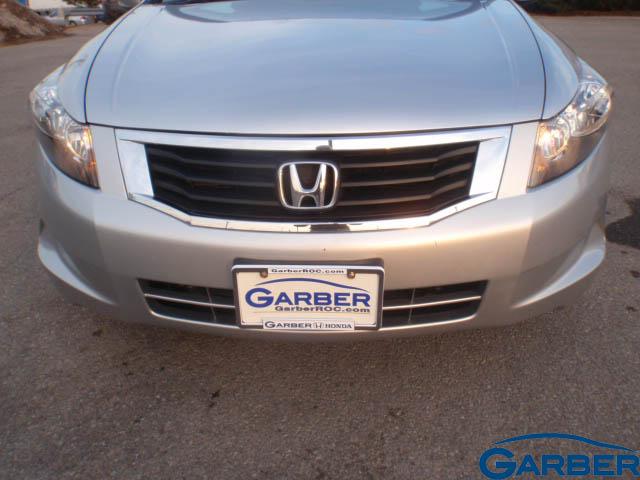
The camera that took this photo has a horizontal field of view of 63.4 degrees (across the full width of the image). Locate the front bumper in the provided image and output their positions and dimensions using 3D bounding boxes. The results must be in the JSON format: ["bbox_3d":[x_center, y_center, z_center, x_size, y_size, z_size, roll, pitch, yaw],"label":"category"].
[{"bbox_3d":[-0.010,-0.078,1.316,1.780,0.470,0.560,1,25,3],"label":"front bumper"}]

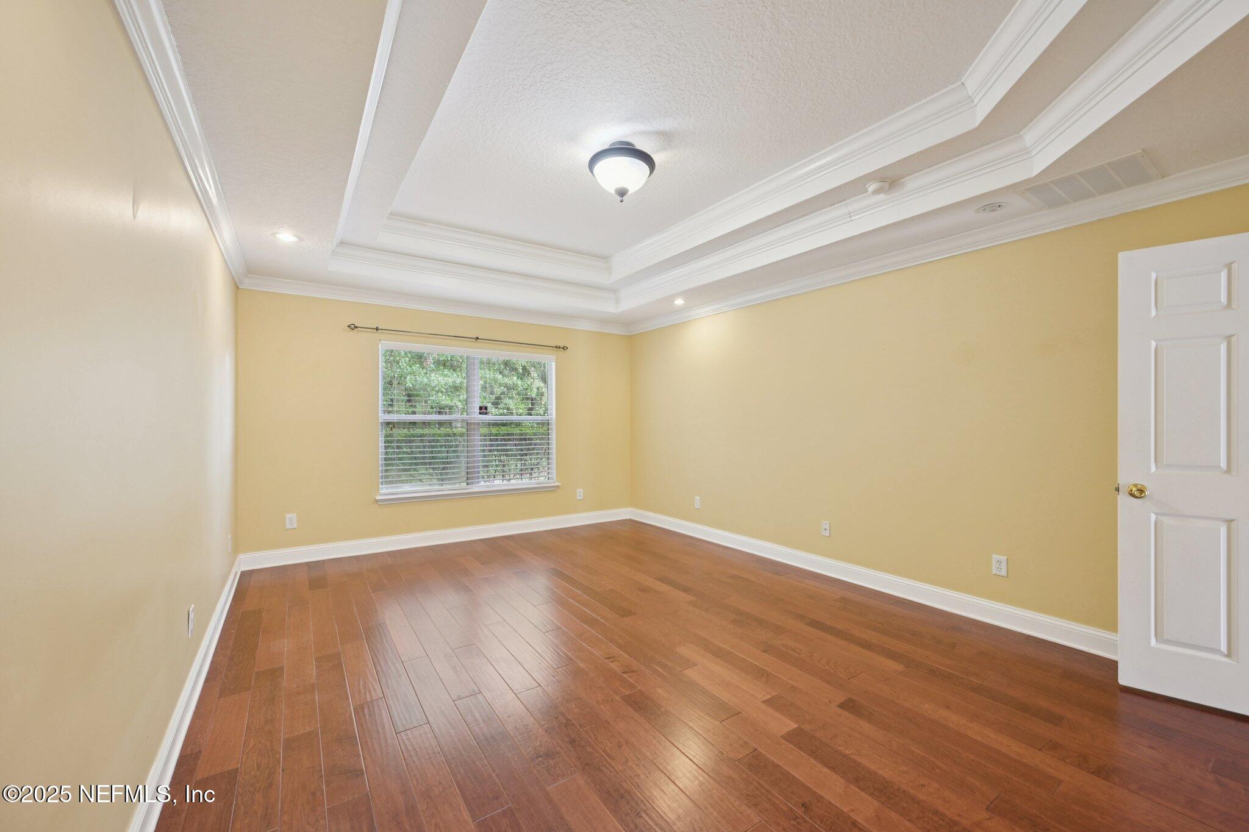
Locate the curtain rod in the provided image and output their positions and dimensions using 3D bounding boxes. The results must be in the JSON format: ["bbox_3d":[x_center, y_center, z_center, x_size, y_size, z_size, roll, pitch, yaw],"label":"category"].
[{"bbox_3d":[-1.580,-0.789,5.002,2.224,0.060,0.100,0,0,-34],"label":"curtain rod"}]

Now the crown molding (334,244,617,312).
[{"bbox_3d":[-1.204,-1.256,4.600,2.731,0.205,0.093,0,0,-34],"label":"crown molding"}]

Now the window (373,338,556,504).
[{"bbox_3d":[-1.558,0.060,5.104,1.856,1.507,0.120,0,0,-34],"label":"window"}]

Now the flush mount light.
[{"bbox_3d":[-0.015,-1.409,2.843,0.390,0.315,0.390,0,0,0],"label":"flush mount light"}]

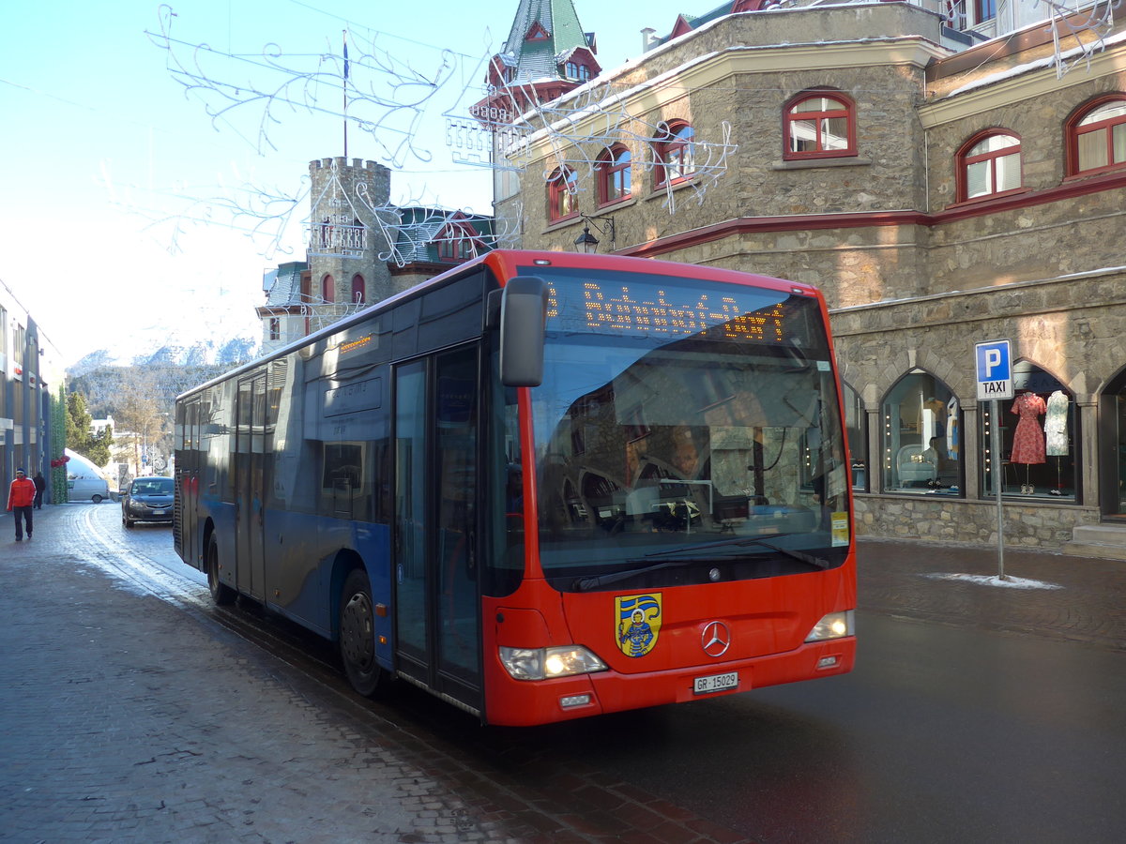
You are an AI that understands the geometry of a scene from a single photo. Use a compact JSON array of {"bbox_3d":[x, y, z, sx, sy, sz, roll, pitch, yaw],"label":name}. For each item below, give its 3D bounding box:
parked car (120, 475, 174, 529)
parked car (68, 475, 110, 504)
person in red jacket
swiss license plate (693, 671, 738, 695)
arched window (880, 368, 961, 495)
[{"bbox_3d":[-13.080,2.520,30.100,1.770,1.520,4.730,-1,-2,-27],"label":"parked car"},{"bbox_3d":[-40.100,5.680,77.500,4.900,1.950,1.920,-1,-1,-22],"label":"parked car"},{"bbox_3d":[-13.410,2.050,23.450,0.660,1.810,0.420,-1,-1,-26],"label":"person in red jacket"},{"bbox_3d":[0.871,1.485,5.370,0.320,0.100,0.020,1,-3,-30],"label":"swiss license plate"},{"bbox_3d":[5.300,0.150,14.020,0.150,1.860,1.360,0,-1,-34],"label":"arched window"}]

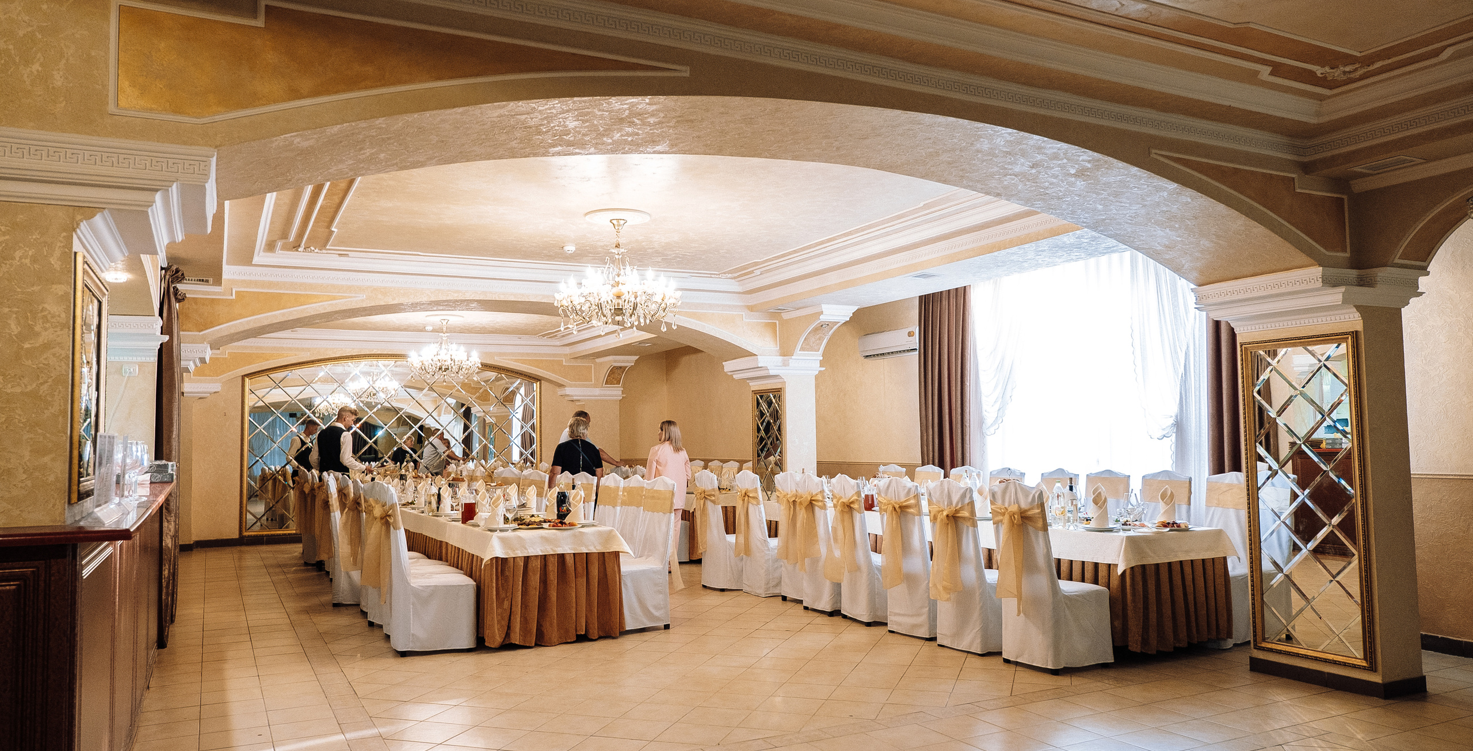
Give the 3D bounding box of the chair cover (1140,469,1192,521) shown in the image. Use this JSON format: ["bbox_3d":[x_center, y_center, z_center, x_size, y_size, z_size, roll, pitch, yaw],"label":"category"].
[{"bbox_3d":[3.147,1.280,7.525,0.574,1.095,0.434,2,-5,-28],"label":"chair cover"}]

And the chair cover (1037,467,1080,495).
[{"bbox_3d":[2.644,1.352,8.441,0.574,1.095,0.434,2,-5,-28],"label":"chair cover"}]

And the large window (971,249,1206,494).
[{"bbox_3d":[3.000,0.431,8.748,0.174,2.964,2.643,2,-5,-28],"label":"large window"}]

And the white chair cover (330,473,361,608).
[{"bbox_3d":[-3.298,1.439,8.682,0.570,1.080,0.460,1,-4,-28],"label":"white chair cover"}]

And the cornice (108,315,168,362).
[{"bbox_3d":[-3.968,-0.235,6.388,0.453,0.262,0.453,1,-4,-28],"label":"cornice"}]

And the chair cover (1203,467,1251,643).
[{"bbox_3d":[3.274,1.225,6.690,0.530,1.130,0.420,1,-4,-27],"label":"chair cover"}]

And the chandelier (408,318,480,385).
[{"bbox_3d":[-3.622,-0.290,12.174,0.901,0.822,0.901,2,-5,-28],"label":"chandelier"}]

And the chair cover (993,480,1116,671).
[{"bbox_3d":[1.922,1.207,6.019,0.604,1.108,0.443,1,-4,-28],"label":"chair cover"}]

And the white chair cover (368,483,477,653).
[{"bbox_3d":[-2.167,1.322,6.788,0.594,1.108,0.443,1,-4,-28],"label":"white chair cover"}]

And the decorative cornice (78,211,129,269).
[{"bbox_3d":[-1.926,-0.400,3.005,0.090,0.080,0.720,1,-4,-27],"label":"decorative cornice"}]

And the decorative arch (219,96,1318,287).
[{"bbox_3d":[0.625,-0.823,4.334,5.130,0.460,0.710,1,-4,-27],"label":"decorative arch"}]

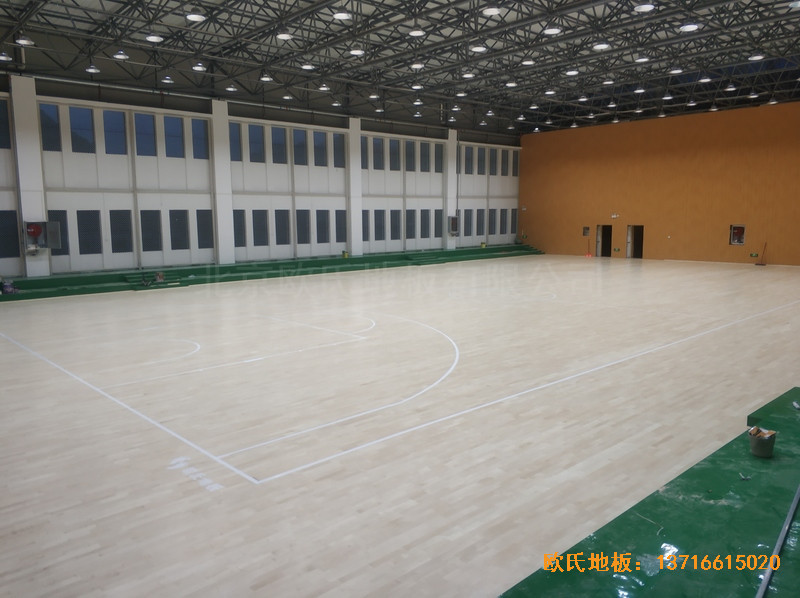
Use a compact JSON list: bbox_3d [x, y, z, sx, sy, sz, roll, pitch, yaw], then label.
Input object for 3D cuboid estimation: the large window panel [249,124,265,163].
[{"bbox_3d":[-6.559,-7.088,28.589,0.770,1.660,0.100,-8,11,-43],"label":"large window panel"}]

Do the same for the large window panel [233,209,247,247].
[{"bbox_3d":[-7.510,-3.236,28.769,0.820,1.681,0.100,-8,10,-43],"label":"large window panel"}]

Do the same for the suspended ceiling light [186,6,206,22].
[{"bbox_3d":[-5.107,-7.152,15.582,0.470,0.280,0.470,-8,10,-43],"label":"suspended ceiling light"}]

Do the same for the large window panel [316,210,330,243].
[{"bbox_3d":[-4.005,-3.760,32.445,0.820,1.710,0.100,-8,10,-43],"label":"large window panel"}]

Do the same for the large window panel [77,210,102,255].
[{"bbox_3d":[-12.155,-2.606,24.458,0.851,1.708,0.100,-8,10,-43],"label":"large window panel"}]

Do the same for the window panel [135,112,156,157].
[{"bbox_3d":[-10.677,-6.885,26.236,0.849,1.693,0.100,-8,10,-43],"label":"window panel"}]

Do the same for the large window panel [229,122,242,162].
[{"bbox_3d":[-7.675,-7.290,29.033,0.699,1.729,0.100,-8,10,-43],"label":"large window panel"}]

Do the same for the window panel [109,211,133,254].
[{"bbox_3d":[-11.279,-2.725,25.272,0.831,1.701,0.100,-8,10,-43],"label":"window panel"}]

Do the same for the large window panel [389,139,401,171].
[{"bbox_3d":[-0.279,-7.927,34.463,0.770,1.670,0.100,-8,11,-43],"label":"large window panel"}]

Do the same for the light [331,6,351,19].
[{"bbox_3d":[-1.409,-7.039,15.238,0.450,0.300,0.450,0,8,0],"label":"light"}]

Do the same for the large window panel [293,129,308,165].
[{"bbox_3d":[-4.903,-7.438,30.699,0.790,1.707,0.100,-8,10,-43],"label":"large window panel"}]

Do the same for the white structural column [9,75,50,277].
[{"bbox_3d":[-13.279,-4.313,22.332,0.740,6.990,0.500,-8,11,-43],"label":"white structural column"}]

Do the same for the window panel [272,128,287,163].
[{"bbox_3d":[-5.684,-7.210,29.407,0.780,1.660,0.100,-8,11,-43],"label":"window panel"}]

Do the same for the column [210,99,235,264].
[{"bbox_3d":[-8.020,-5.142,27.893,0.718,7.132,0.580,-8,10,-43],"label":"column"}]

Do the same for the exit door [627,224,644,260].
[{"bbox_3d":[14.288,-3.447,37.873,0.120,1.980,1.060,-8,10,-43],"label":"exit door"}]

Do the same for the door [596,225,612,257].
[{"bbox_3d":[12.545,-3.562,38.375,0.100,1.970,1.000,-8,11,-43],"label":"door"}]

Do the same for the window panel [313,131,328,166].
[{"bbox_3d":[-4.067,-7.666,31.896,0.830,1.720,0.100,-8,10,-43],"label":"window panel"}]

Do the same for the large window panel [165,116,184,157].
[{"bbox_3d":[-9.661,-6.908,26.718,0.820,1.720,0.100,-8,10,-43],"label":"large window panel"}]

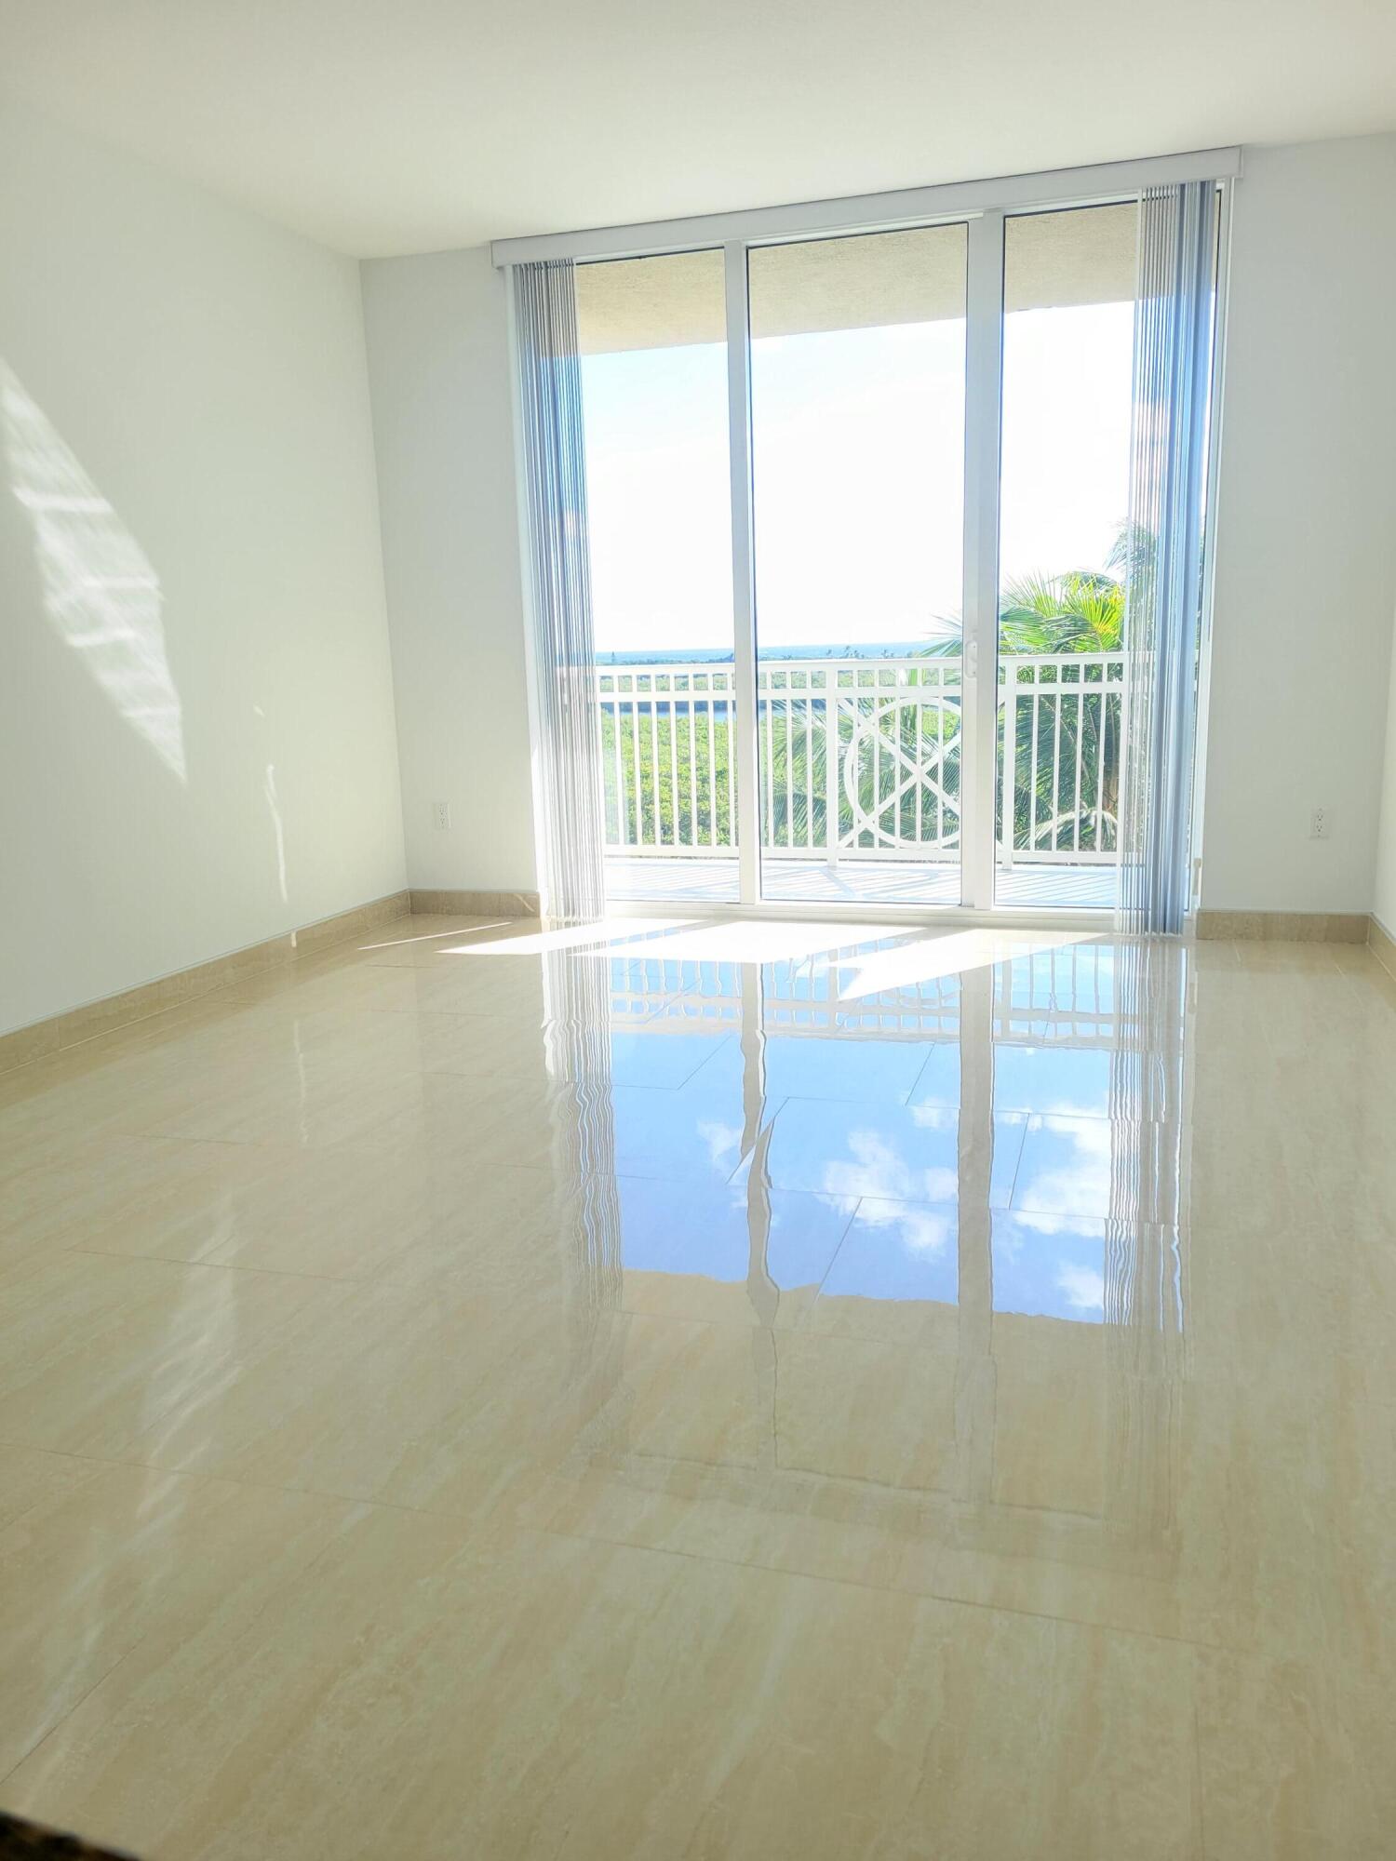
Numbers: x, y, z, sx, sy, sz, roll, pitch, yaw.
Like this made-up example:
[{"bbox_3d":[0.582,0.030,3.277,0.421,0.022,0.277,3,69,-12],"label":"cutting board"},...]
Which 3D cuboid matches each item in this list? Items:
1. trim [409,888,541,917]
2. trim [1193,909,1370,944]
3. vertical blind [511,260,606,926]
[{"bbox_3d":[-0.978,-0.116,6.129,0.626,0.105,0.014,2,12,17],"label":"trim"},{"bbox_3d":[2.157,-0.012,5.172,0.588,0.105,0.014,2,12,17],"label":"trim"},{"bbox_3d":[-0.562,-1.334,5.713,0.221,2.630,0.090,2,12,17],"label":"vertical blind"}]

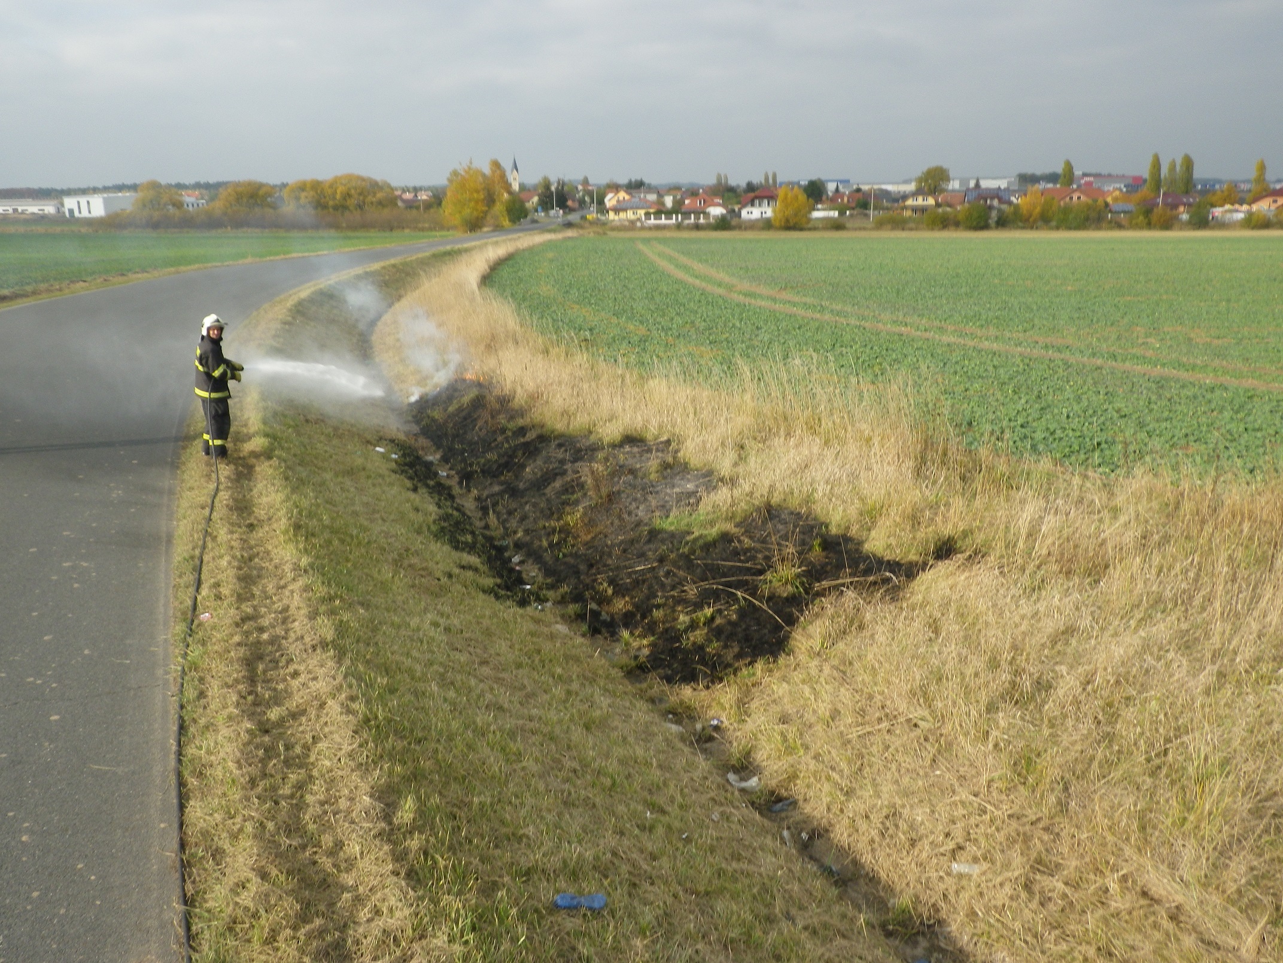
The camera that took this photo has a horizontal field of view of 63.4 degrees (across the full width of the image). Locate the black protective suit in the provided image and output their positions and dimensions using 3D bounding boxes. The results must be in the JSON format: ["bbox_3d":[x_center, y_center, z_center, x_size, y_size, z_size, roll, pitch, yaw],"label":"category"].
[{"bbox_3d":[-5.488,-1.124,13.449,0.620,1.580,0.560,-11,19,-34],"label":"black protective suit"}]

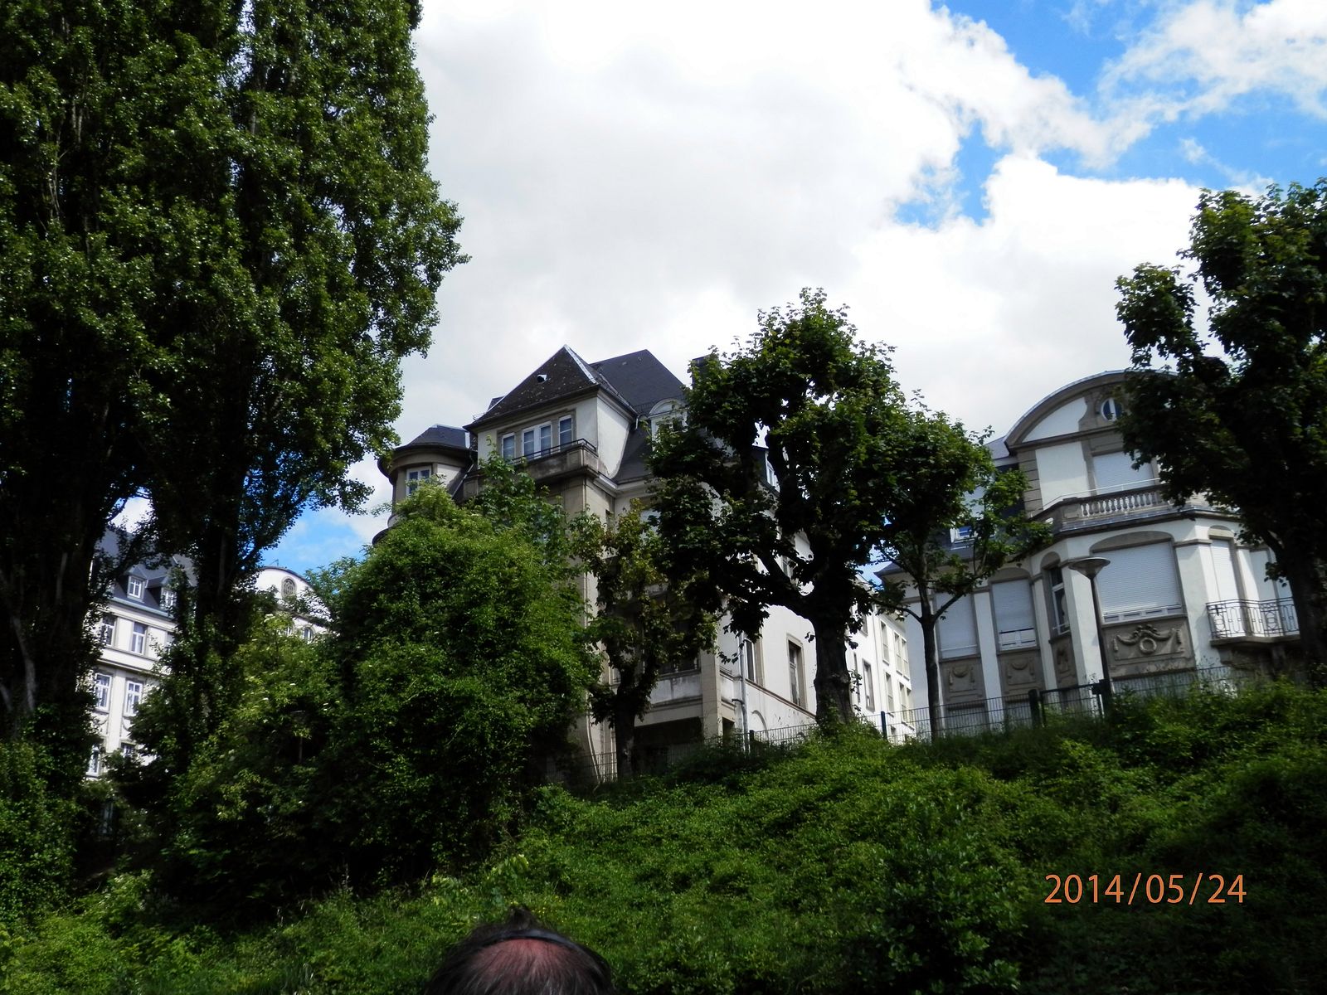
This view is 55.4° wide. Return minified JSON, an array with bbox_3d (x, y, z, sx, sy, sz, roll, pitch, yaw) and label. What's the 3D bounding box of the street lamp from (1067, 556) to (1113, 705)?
[{"bbox_3d":[7.778,2.683,22.594,0.730,3.376,0.730,-15,-23,32],"label":"street lamp"}]

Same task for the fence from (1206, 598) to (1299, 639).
[{"bbox_3d":[13.521,2.813,28.990,2.300,0.920,0.600,-8,-20,17],"label":"fence"}]

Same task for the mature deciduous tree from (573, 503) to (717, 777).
[{"bbox_3d":[-0.356,2.705,24.076,2.659,5.513,2.659,-2,-19,-1],"label":"mature deciduous tree"}]

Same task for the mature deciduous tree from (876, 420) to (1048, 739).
[{"bbox_3d":[5.342,1.477,22.628,2.993,6.274,2.993,-15,-23,32],"label":"mature deciduous tree"}]

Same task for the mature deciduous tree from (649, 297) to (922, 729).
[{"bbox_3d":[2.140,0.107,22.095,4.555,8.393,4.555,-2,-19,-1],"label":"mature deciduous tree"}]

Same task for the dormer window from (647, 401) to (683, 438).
[{"bbox_3d":[0.465,-2.212,42.095,1.550,2.000,1.100,-14,-23,31],"label":"dormer window"}]

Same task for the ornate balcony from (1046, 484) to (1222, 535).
[{"bbox_3d":[11.401,0.458,30.358,4.200,1.100,1.350,-12,-22,26],"label":"ornate balcony"}]

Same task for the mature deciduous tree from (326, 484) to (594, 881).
[{"bbox_3d":[-2.934,2.589,18.214,3.735,5.939,3.735,-2,-19,-1],"label":"mature deciduous tree"}]

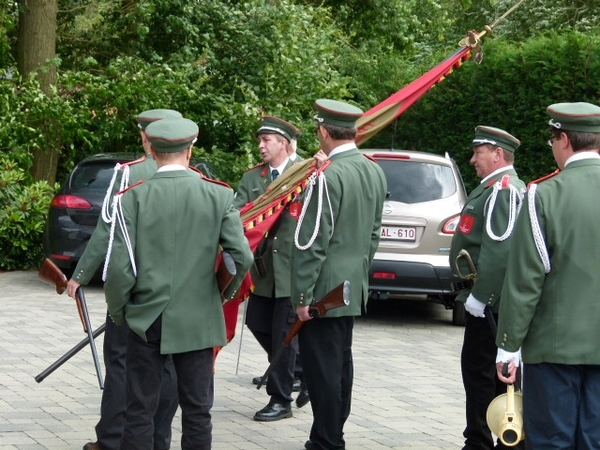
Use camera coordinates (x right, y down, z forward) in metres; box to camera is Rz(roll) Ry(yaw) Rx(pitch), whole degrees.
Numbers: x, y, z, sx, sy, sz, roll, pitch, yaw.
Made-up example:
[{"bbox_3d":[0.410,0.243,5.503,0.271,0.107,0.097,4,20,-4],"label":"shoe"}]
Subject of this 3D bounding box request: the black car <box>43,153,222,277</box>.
[{"bbox_3d":[-1.635,-0.109,18.988,1.780,1.510,4.330,3,3,11],"label":"black car"}]

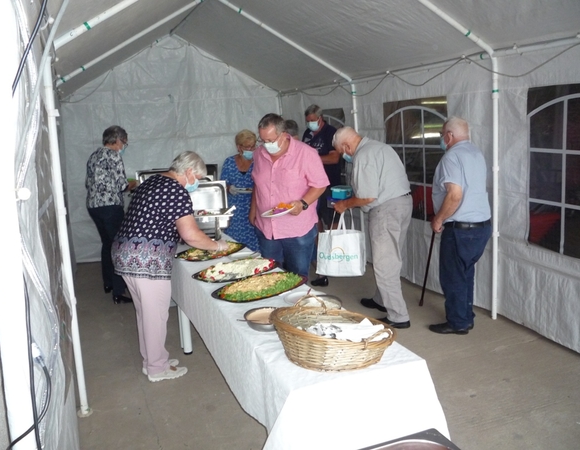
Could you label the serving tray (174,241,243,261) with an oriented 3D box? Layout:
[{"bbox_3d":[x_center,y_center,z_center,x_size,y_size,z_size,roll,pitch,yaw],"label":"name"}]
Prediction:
[{"bbox_3d":[-0.550,0.169,3.600,0.550,0.075,0.300,-10,13,-31],"label":"serving tray"}]

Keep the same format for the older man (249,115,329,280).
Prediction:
[{"bbox_3d":[-0.011,0.053,3.720,0.540,1.690,0.420,2,12,25],"label":"older man"}]

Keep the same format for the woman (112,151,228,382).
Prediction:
[{"bbox_3d":[-0.823,0.234,3.580,0.720,1.480,0.500,-6,11,-12],"label":"woman"}]

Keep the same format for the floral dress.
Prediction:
[{"bbox_3d":[-0.443,-0.156,4.750,0.440,1.000,0.320,-5,11,-8],"label":"floral dress"}]

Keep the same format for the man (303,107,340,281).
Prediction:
[{"bbox_3d":[0.334,-0.306,5.350,0.500,1.740,0.420,6,14,39],"label":"man"}]

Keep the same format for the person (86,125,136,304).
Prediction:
[{"bbox_3d":[-1.782,-0.118,5.220,0.450,1.660,0.470,-12,14,-37],"label":"person"}]

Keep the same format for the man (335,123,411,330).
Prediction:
[{"bbox_3d":[0.704,-0.039,4.330,0.660,1.560,0.520,1,12,23],"label":"man"}]

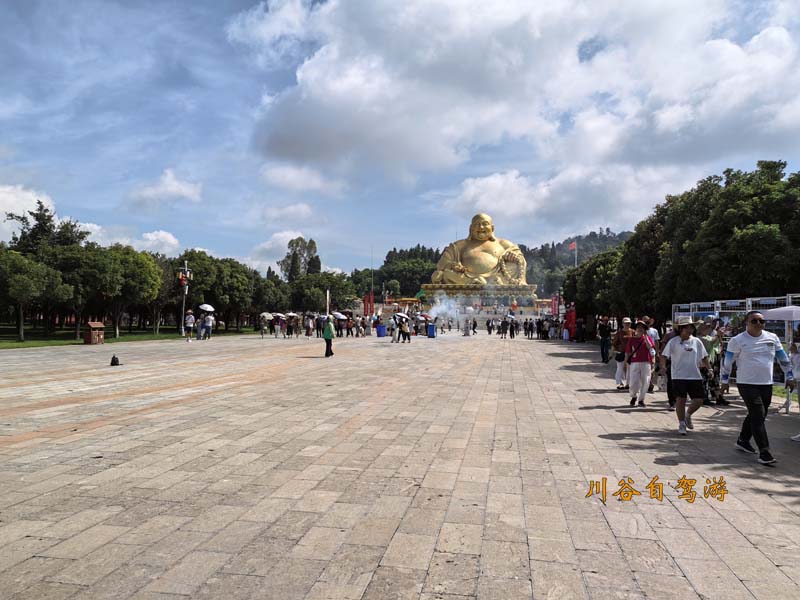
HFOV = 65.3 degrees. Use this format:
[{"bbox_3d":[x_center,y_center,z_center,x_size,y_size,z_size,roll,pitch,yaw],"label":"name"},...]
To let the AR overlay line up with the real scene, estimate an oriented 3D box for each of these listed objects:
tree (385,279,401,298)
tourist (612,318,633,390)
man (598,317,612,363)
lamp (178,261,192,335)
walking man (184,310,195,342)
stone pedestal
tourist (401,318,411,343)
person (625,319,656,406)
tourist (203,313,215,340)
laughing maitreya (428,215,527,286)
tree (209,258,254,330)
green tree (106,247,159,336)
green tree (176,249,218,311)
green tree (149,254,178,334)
[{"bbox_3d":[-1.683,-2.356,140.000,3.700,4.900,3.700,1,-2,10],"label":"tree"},{"bbox_3d":[5.182,1.241,14.500,0.520,1.654,0.360,0,-2,12],"label":"tourist"},{"bbox_3d":[7.673,1.475,23.300,0.540,1.720,0.450,1,-2,6],"label":"man"},{"bbox_3d":[-14.781,-0.103,43.000,1.000,5.100,1.000,1,-2,10],"label":"lamp"},{"bbox_3d":[-11.285,1.407,33.500,0.540,1.750,0.420,1,-2,-3],"label":"walking man"},{"bbox_3d":[18.104,-0.963,143.000,25.500,5.300,18.000,1,-2,10],"label":"stone pedestal"},{"bbox_3d":[0.381,2.027,41.000,0.520,1.597,0.360,0,-2,21],"label":"tourist"},{"bbox_3d":[4.557,1.191,11.800,0.560,1.607,0.380,0,-2,12],"label":"person"},{"bbox_3d":[-11.723,1.633,38.300,0.520,1.731,0.360,0,-2,12],"label":"tourist"},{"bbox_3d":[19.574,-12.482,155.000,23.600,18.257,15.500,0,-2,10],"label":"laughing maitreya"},{"bbox_3d":[-15.932,-0.520,59.000,4.400,6.800,4.400,1,-2,10],"label":"tree"},{"bbox_3d":[-17.938,-0.555,42.000,4.000,6.361,4.000,0,-2,10],"label":"green tree"},{"bbox_3d":[-16.226,-0.641,50.000,4.300,6.891,4.300,0,-2,10],"label":"green tree"},{"bbox_3d":[-17.471,-0.405,46.000,2.800,6.000,2.800,1,-2,10],"label":"green tree"}]

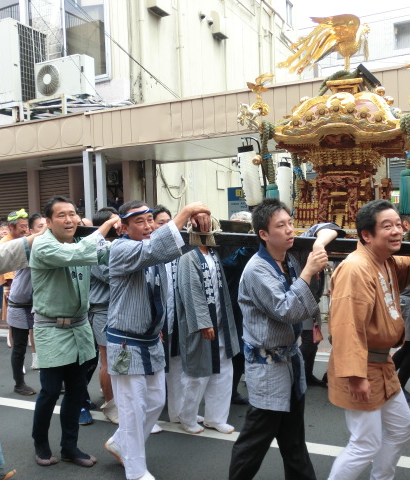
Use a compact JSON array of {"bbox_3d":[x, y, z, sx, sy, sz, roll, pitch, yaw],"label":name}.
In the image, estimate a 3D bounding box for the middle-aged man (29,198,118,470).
[{"bbox_3d":[-0.848,0.578,3.303,0.520,1.720,0.480,0,2,37],"label":"middle-aged man"}]

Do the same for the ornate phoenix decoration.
[{"bbox_3d":[0.801,-1.328,3.500,0.570,0.370,0.320,-1,2,23],"label":"ornate phoenix decoration"}]

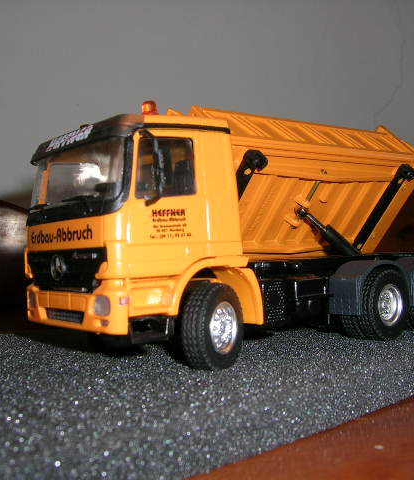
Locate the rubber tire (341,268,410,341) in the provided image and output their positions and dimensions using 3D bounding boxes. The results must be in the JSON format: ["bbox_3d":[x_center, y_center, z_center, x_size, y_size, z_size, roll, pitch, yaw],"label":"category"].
[{"bbox_3d":[0.054,0.021,0.205,0.021,0.021,0.011,-1,-2,-40],"label":"rubber tire"}]

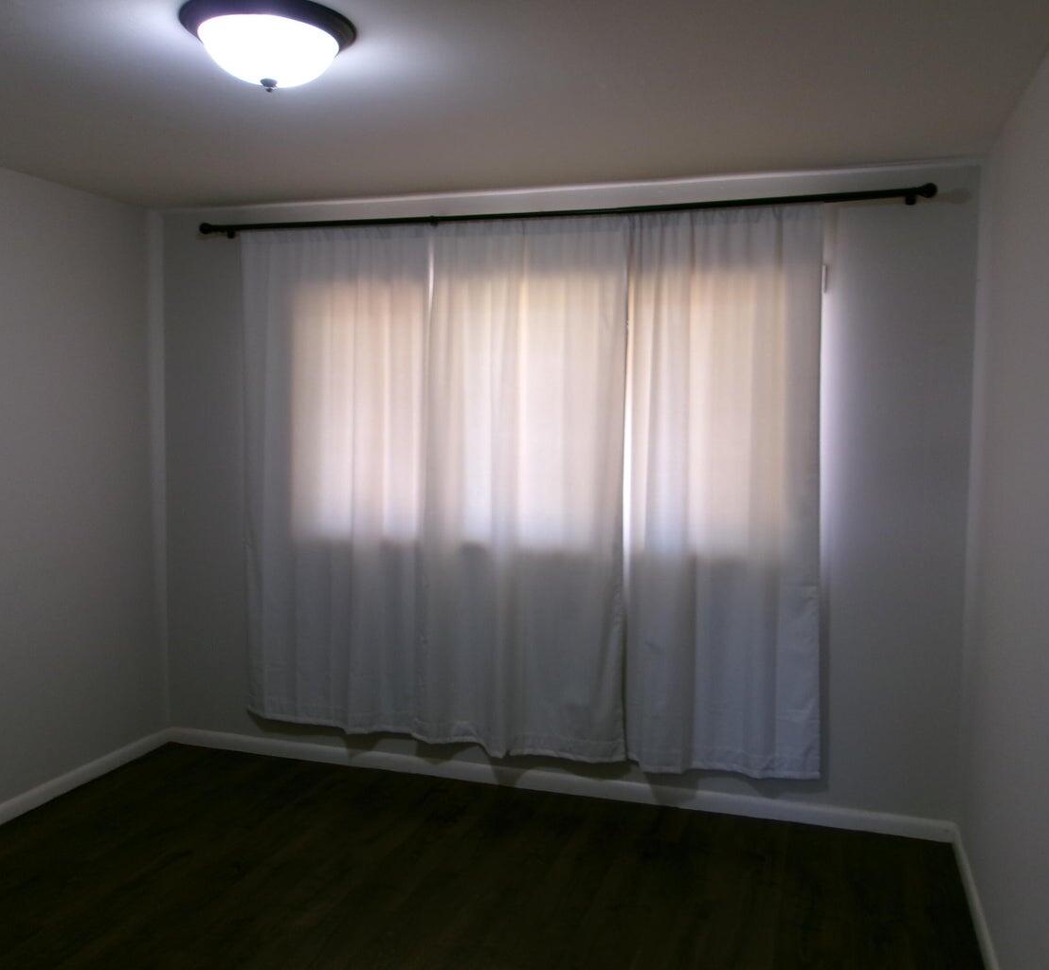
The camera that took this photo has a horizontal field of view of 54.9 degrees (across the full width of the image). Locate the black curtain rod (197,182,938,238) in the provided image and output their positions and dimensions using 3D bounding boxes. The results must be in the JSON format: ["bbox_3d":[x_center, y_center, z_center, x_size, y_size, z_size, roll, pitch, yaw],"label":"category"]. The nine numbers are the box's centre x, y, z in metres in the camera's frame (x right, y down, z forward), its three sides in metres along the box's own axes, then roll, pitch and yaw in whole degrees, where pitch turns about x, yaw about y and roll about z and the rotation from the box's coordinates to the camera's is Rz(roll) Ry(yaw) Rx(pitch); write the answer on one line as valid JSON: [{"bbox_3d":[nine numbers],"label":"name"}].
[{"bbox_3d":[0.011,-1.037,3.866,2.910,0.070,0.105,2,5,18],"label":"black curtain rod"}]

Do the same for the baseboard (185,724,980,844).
[{"bbox_3d":[-0.056,1.218,4.181,3.395,0.082,0.018,2,5,18],"label":"baseboard"}]

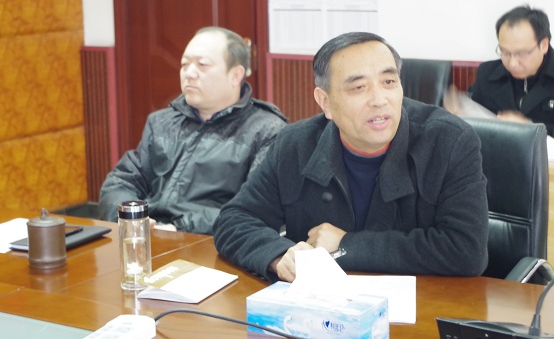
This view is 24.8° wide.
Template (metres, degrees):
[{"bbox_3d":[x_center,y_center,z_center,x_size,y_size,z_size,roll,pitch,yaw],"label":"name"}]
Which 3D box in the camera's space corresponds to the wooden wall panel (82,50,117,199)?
[{"bbox_3d":[-0.839,-0.106,5.918,0.210,0.930,0.050,6,12,33],"label":"wooden wall panel"}]

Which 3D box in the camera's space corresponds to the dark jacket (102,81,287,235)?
[{"bbox_3d":[-0.222,0.029,3.460,0.540,0.540,0.450,7,13,39],"label":"dark jacket"}]

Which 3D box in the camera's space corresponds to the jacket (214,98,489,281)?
[{"bbox_3d":[0.162,0.107,2.763,0.600,0.500,0.450,3,11,24],"label":"jacket"}]

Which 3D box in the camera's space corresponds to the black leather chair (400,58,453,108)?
[{"bbox_3d":[0.290,0.093,4.681,0.600,1.000,0.620,6,12,33],"label":"black leather chair"}]

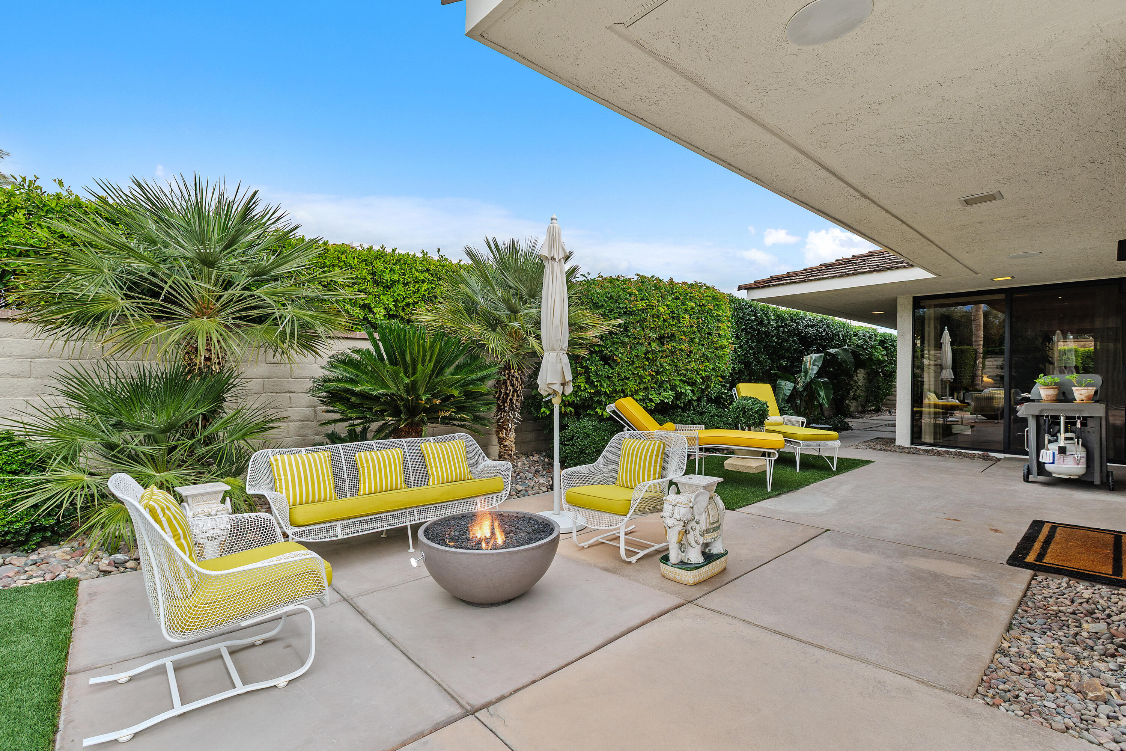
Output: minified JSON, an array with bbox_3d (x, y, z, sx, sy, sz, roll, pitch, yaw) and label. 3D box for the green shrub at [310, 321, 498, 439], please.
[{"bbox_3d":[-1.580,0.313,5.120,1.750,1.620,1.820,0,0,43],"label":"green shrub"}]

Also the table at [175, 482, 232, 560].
[{"bbox_3d":[-2.090,0.938,2.920,0.400,0.550,0.260,0,0,39],"label":"table"}]

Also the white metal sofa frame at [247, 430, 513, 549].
[{"bbox_3d":[-1.166,0.830,3.500,1.760,0.680,0.720,0,0,-41],"label":"white metal sofa frame"}]

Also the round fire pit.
[{"bbox_3d":[-0.405,1.030,2.760,0.780,0.365,0.780,0,0,0],"label":"round fire pit"}]

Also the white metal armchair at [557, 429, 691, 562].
[{"bbox_3d":[0.430,0.785,3.410,0.690,0.770,0.730,0,0,41],"label":"white metal armchair"}]

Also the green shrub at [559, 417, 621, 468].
[{"bbox_3d":[0.330,0.855,6.500,0.860,0.630,0.820,0,0,0],"label":"green shrub"}]

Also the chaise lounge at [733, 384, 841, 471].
[{"bbox_3d":[2.933,0.645,6.755,0.650,1.050,1.460,0,0,-15],"label":"chaise lounge"}]

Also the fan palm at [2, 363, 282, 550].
[{"bbox_3d":[-2.970,0.576,3.700,1.550,1.280,1.600,0,0,43],"label":"fan palm"}]

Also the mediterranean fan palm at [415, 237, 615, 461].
[{"bbox_3d":[-0.645,-0.340,6.700,2.550,3.020,2.350,0,0,0],"label":"mediterranean fan palm"}]

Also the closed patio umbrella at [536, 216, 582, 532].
[{"bbox_3d":[-0.055,-0.047,4.090,0.480,2.530,0.480,0,0,0],"label":"closed patio umbrella"}]

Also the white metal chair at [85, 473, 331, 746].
[{"bbox_3d":[-1.336,0.785,1.910,0.740,0.770,0.700,0,0,-40],"label":"white metal chair"}]

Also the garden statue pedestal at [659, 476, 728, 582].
[{"bbox_3d":[0.775,0.895,2.990,0.370,0.550,0.260,0,0,-40],"label":"garden statue pedestal"}]

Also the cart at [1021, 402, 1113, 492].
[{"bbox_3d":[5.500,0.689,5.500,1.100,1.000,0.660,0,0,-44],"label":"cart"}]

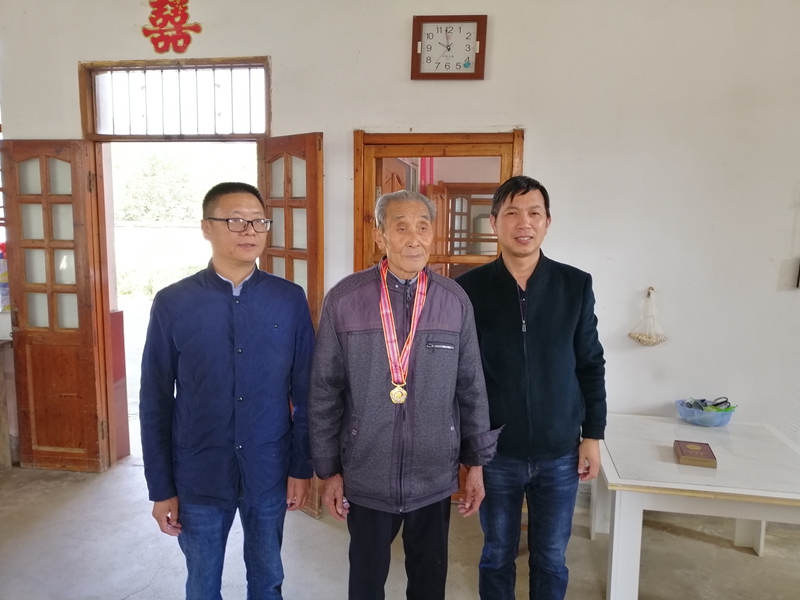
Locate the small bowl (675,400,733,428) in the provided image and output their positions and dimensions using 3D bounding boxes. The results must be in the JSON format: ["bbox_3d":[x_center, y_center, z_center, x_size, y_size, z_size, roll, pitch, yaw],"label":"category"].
[{"bbox_3d":[1.528,0.571,3.013,0.265,0.088,0.245,2,7,10],"label":"small bowl"}]

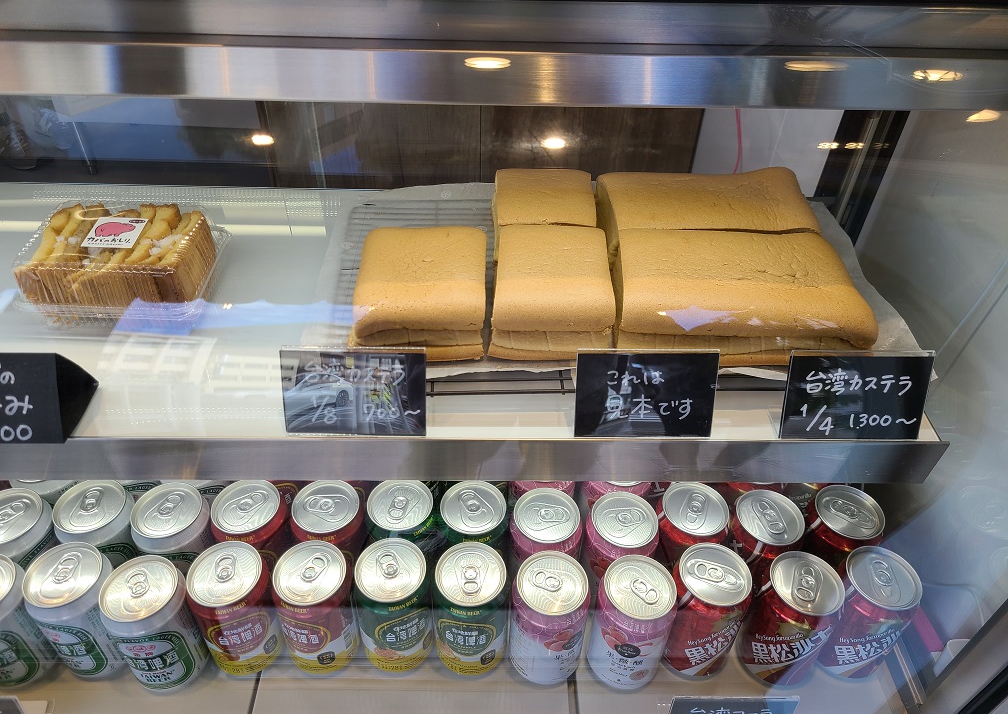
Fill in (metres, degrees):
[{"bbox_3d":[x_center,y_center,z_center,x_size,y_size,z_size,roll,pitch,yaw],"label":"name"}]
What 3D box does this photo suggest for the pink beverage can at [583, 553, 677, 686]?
[{"bbox_3d":[0.110,0.231,0.655,0.066,0.116,0.066,1,41,-1],"label":"pink beverage can"}]

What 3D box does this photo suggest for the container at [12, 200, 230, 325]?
[{"bbox_3d":[-0.322,-0.083,0.648,0.148,0.055,0.122,2,41,0],"label":"container"}]

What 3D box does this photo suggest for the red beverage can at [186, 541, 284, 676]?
[{"bbox_3d":[-0.228,0.221,0.655,0.066,0.116,0.066,1,41,-1],"label":"red beverage can"}]

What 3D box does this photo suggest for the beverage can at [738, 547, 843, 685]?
[{"bbox_3d":[0.246,0.230,0.657,0.066,0.122,0.066,1,41,-1],"label":"beverage can"}]

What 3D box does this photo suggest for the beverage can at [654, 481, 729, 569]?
[{"bbox_3d":[0.171,0.180,0.715,0.066,0.116,0.066,2,41,0],"label":"beverage can"}]

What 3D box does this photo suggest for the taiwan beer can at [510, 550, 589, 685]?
[{"bbox_3d":[0.038,0.228,0.654,0.066,0.122,0.066,1,41,-1],"label":"taiwan beer can"}]

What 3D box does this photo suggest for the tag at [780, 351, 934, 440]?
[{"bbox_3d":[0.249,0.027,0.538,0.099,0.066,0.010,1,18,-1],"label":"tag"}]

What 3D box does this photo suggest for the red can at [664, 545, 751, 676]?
[{"bbox_3d":[0.174,0.224,0.665,0.066,0.116,0.066,1,41,-1],"label":"red can"}]

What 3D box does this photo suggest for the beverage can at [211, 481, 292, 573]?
[{"bbox_3d":[-0.229,0.176,0.706,0.066,0.116,0.066,1,41,-1],"label":"beverage can"}]

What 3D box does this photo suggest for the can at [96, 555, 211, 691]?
[{"bbox_3d":[-0.292,0.230,0.644,0.066,0.122,0.066,1,41,-1],"label":"can"}]

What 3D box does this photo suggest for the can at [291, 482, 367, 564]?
[{"bbox_3d":[-0.158,0.177,0.708,0.066,0.122,0.066,1,41,-1],"label":"can"}]

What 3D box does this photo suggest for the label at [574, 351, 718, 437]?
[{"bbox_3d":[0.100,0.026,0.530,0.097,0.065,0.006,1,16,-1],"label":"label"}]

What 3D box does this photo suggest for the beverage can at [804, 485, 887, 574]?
[{"bbox_3d":[0.309,0.182,0.718,0.066,0.118,0.066,1,42,-1],"label":"beverage can"}]

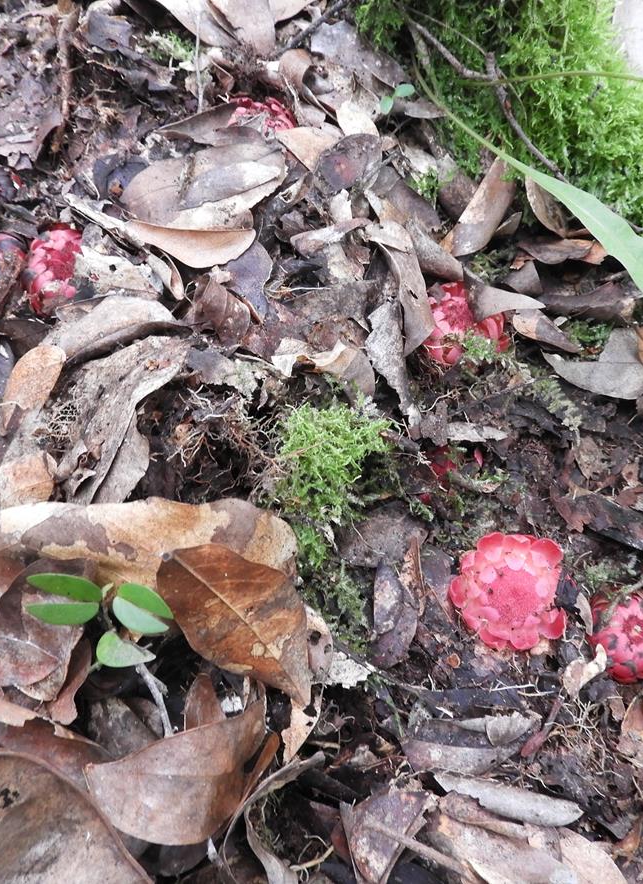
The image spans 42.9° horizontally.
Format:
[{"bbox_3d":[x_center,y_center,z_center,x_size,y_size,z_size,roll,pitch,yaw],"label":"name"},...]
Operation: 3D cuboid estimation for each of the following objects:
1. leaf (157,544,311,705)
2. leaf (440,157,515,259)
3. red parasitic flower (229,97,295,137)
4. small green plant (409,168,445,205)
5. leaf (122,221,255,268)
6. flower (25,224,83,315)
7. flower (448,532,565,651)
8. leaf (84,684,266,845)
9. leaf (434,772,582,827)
[{"bbox_3d":[-0.039,0.085,0.396,0.103,0.022,0.052,41,71,18],"label":"leaf"},{"bbox_3d":[0.120,-0.172,0.602,0.032,0.016,0.089,22,75,16],"label":"leaf"},{"bbox_3d":[-0.043,-0.231,0.588,0.048,0.033,0.042,0,63,0],"label":"red parasitic flower"},{"bbox_3d":[0.081,-0.195,0.627,0.028,0.026,0.025,0,52,0],"label":"small green plant"},{"bbox_3d":[-0.098,-0.142,0.588,0.096,0.018,0.039,6,67,2],"label":"leaf"},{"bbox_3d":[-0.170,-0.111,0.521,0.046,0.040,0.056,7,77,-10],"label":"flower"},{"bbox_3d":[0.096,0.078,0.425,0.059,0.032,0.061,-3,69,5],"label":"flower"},{"bbox_3d":[-0.063,0.145,0.356,0.078,0.030,0.053,-7,72,-2],"label":"leaf"},{"bbox_3d":[0.083,0.157,0.362,0.065,0.012,0.015,12,58,8],"label":"leaf"}]

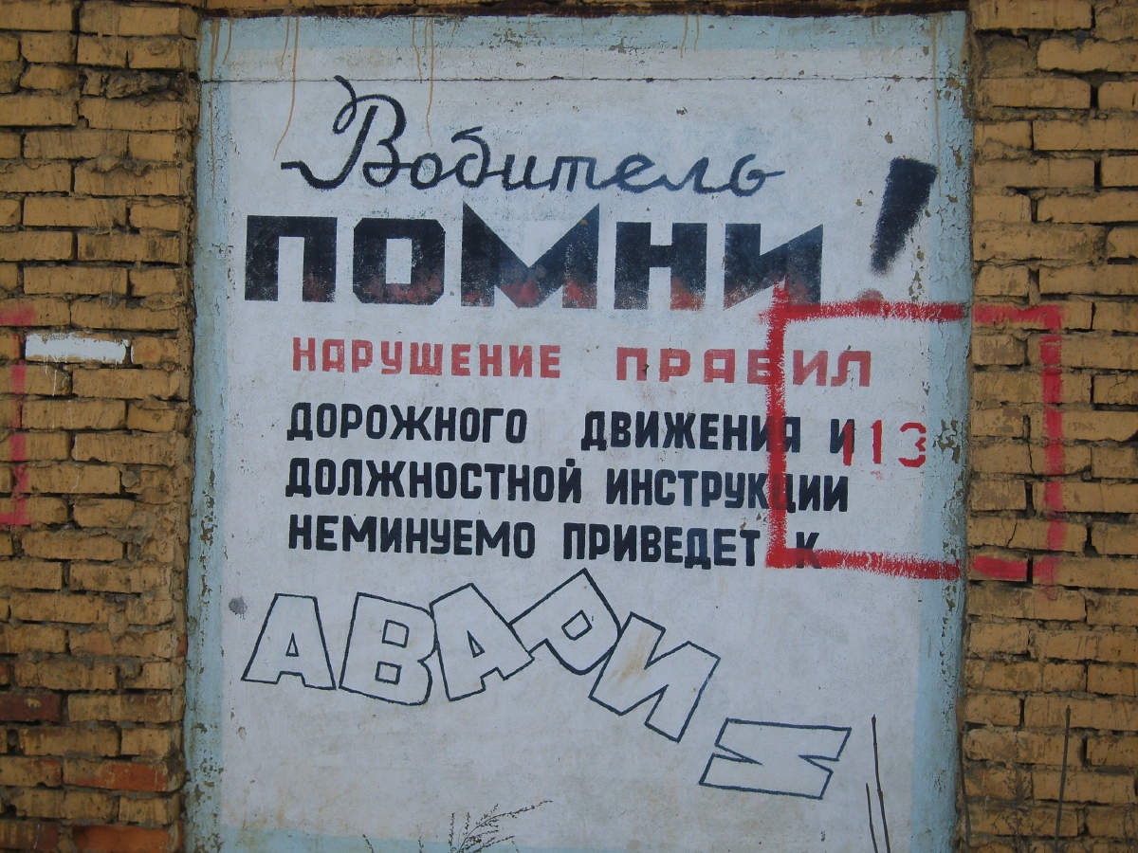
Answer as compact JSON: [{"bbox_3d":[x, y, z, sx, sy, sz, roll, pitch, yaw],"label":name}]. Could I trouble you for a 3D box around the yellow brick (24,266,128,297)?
[{"bbox_3d":[-1.129,-0.336,5.520,0.249,0.066,0.120,1,0,8],"label":"yellow brick"}]

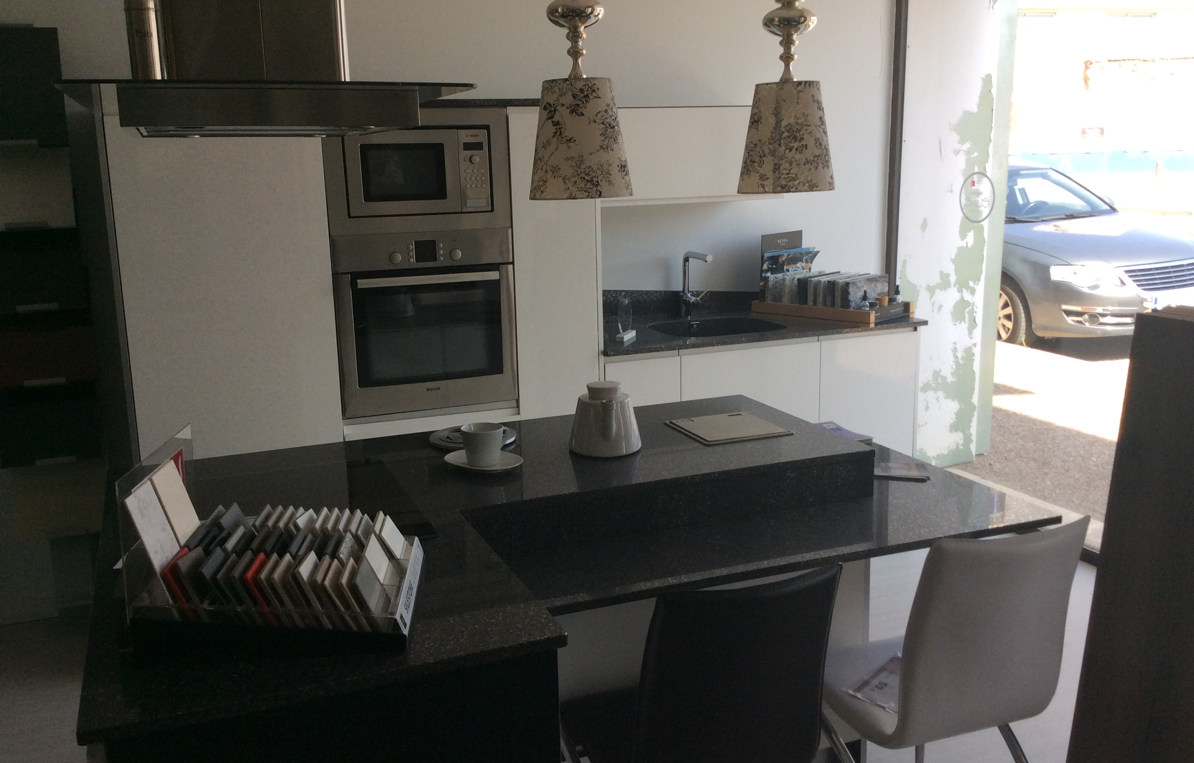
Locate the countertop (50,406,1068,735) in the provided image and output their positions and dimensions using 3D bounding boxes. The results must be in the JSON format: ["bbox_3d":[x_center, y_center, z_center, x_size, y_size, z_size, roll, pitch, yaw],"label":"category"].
[{"bbox_3d":[0.017,0.295,2.365,1.990,0.136,1.268,-6,13,-21],"label":"countertop"}]

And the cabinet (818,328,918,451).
[{"bbox_3d":[1.013,0.156,4.611,0.459,0.790,0.400,-6,13,-21],"label":"cabinet"}]

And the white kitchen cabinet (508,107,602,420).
[{"bbox_3d":[-0.236,-0.152,4.129,0.323,1.685,0.580,-6,13,-21],"label":"white kitchen cabinet"}]

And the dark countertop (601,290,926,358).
[{"bbox_3d":[0.550,-0.287,4.468,1.405,0.127,0.700,-6,13,-21],"label":"dark countertop"}]

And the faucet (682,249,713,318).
[{"bbox_3d":[0.426,-0.391,4.488,0.085,0.280,0.190,-9,15,-32],"label":"faucet"}]

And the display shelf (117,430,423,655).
[{"bbox_3d":[-0.488,0.237,1.749,0.405,0.260,0.320,-1,12,-1],"label":"display shelf"}]

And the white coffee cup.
[{"bbox_3d":[-0.258,0.146,2.528,0.112,0.083,0.098,-12,16,-40],"label":"white coffee cup"}]

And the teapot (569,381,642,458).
[{"bbox_3d":[0.019,0.086,2.623,0.172,0.160,0.185,-2,12,-4],"label":"teapot"}]

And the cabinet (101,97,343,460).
[{"bbox_3d":[-1.236,-0.048,3.737,0.622,1.685,0.580,-6,13,-21],"label":"cabinet"}]

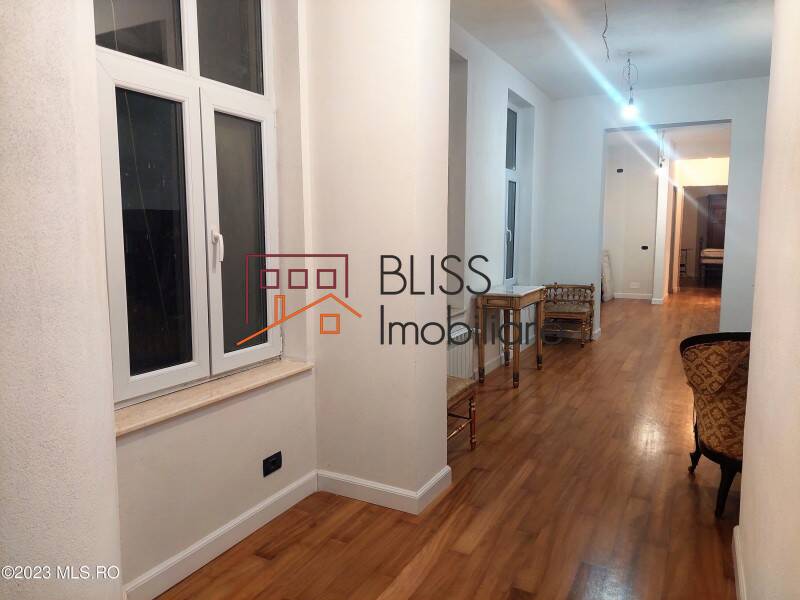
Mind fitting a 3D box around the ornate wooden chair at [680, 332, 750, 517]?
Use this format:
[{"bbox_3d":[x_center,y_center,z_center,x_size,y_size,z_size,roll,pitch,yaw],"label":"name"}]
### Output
[{"bbox_3d":[1.694,0.548,2.578,0.670,0.875,0.650,2,7,18],"label":"ornate wooden chair"}]

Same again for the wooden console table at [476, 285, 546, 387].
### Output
[{"bbox_3d":[1.040,0.315,5.131,0.395,0.799,0.885,3,7,28],"label":"wooden console table"}]

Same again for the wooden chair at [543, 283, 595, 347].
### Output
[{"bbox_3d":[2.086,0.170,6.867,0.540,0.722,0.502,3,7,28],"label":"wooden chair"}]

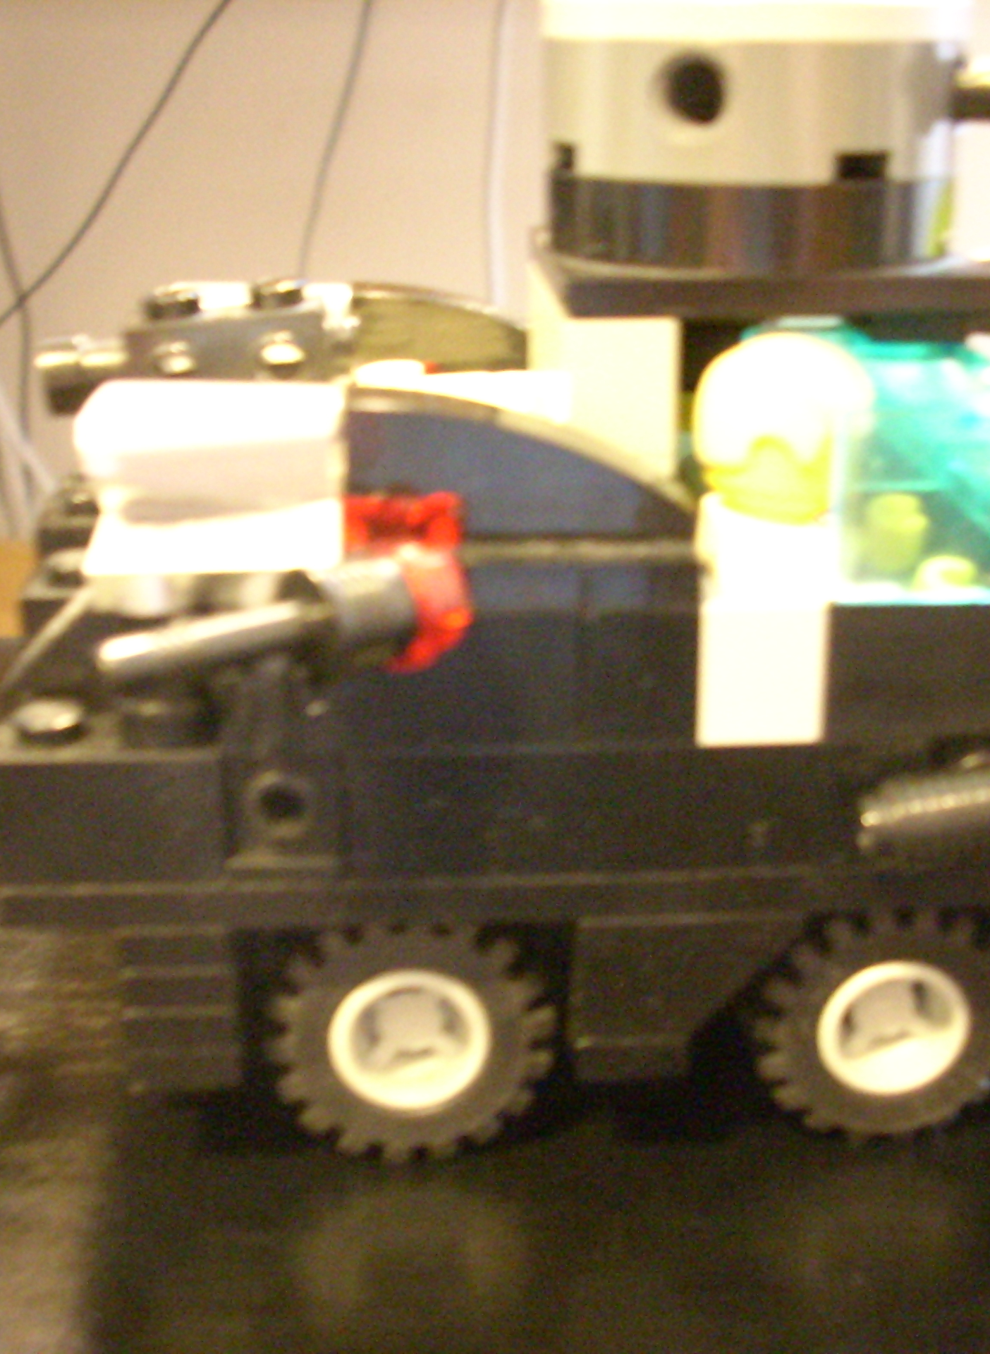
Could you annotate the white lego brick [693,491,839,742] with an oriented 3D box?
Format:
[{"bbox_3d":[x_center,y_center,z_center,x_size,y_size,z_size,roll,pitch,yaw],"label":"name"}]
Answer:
[{"bbox_3d":[0.018,-0.005,0.133,0.009,0.017,0.008,-1,17,-1],"label":"white lego brick"}]

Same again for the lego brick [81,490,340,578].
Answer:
[{"bbox_3d":[-0.019,-0.011,0.133,0.017,0.004,0.013,-1,17,-1],"label":"lego brick"}]

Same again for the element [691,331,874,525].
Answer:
[{"bbox_3d":[0.021,-0.018,0.140,0.013,0.013,0.012,-1,17,-1],"label":"element"}]

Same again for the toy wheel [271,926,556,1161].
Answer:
[{"bbox_3d":[-0.006,0.025,0.147,0.021,0.021,0.011,-1,17,-1],"label":"toy wheel"}]

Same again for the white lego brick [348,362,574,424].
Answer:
[{"bbox_3d":[-0.003,-0.017,0.139,0.016,0.008,0.012,-1,17,-1],"label":"white lego brick"}]

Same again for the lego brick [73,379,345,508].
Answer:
[{"bbox_3d":[-0.019,-0.015,0.132,0.017,0.008,0.015,-1,17,-1],"label":"lego brick"}]

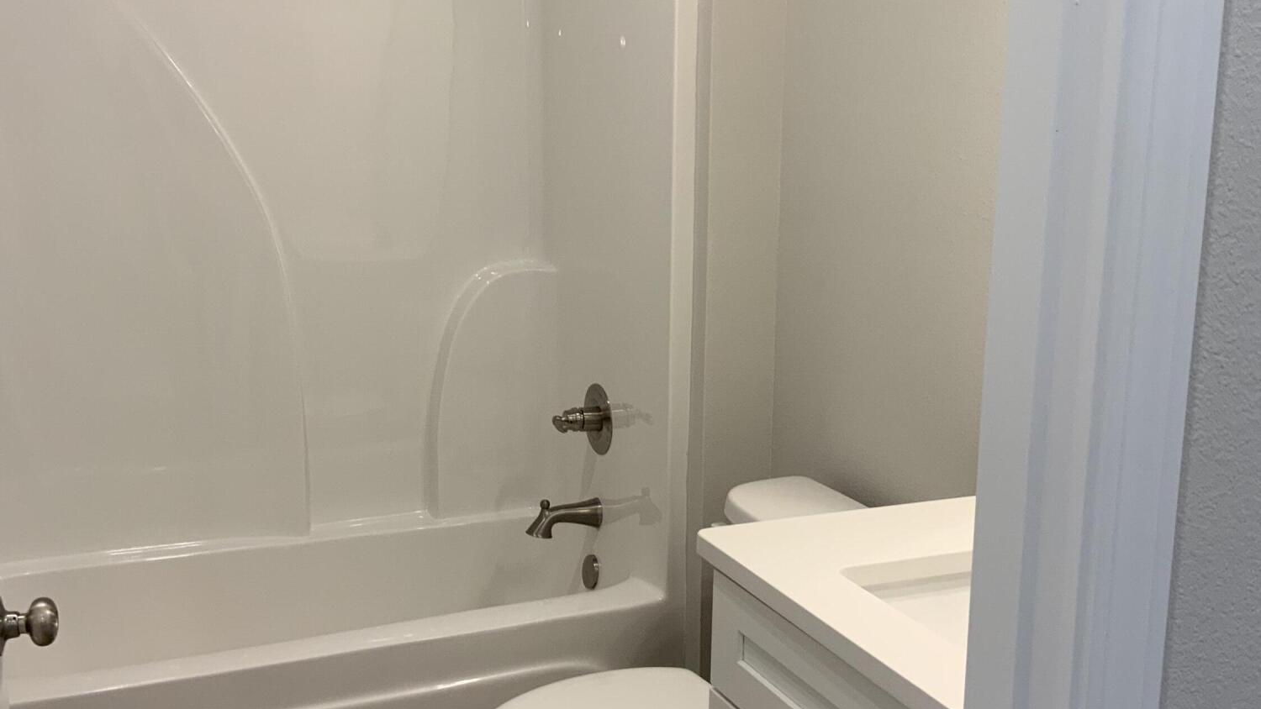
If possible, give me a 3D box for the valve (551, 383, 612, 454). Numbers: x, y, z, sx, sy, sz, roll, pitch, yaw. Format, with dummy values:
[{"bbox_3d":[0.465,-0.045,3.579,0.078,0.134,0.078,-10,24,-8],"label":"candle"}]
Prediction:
[{"bbox_3d":[-0.122,0.152,3.173,0.112,0.159,0.160,-4,13,-23],"label":"valve"}]

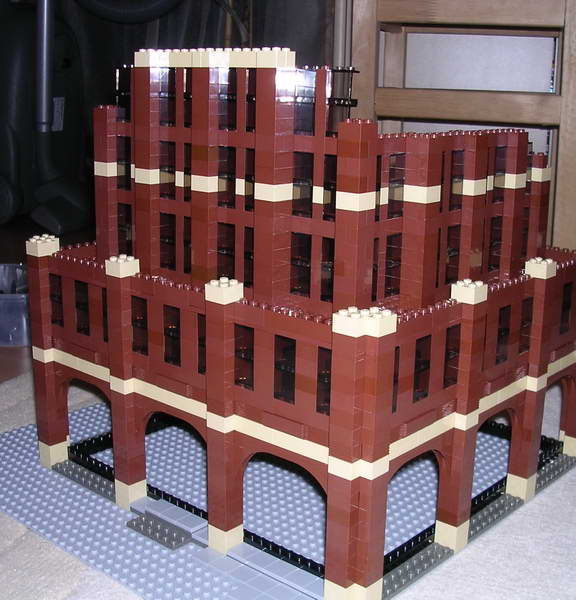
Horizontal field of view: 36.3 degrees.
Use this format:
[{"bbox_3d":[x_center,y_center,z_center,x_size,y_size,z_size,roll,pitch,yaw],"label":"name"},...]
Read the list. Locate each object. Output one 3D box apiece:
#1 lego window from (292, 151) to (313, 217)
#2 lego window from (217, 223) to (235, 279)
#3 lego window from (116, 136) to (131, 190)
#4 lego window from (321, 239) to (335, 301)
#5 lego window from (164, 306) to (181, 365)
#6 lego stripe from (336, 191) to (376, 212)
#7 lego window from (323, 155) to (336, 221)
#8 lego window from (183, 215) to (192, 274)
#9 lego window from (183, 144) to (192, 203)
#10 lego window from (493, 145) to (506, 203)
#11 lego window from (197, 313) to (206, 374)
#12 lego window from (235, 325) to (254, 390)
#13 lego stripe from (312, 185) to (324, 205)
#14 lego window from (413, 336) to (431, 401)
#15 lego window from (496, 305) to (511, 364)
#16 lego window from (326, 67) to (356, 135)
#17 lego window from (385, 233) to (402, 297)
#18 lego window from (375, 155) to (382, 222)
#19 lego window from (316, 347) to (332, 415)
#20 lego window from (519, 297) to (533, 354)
[{"bbox_3d":[0.011,-0.069,0.524,0.016,0.038,0.007,13,18,40],"label":"lego window"},{"bbox_3d":[-0.037,-0.030,0.566,0.016,0.038,0.007,13,18,40],"label":"lego window"},{"bbox_3d":[-0.115,-0.098,0.631,0.016,0.038,0.007,13,18,40],"label":"lego window"},{"bbox_3d":[0.029,-0.018,0.521,0.016,0.038,0.008,13,19,40],"label":"lego window"},{"bbox_3d":[-0.071,0.022,0.566,0.016,0.038,0.008,13,19,40],"label":"lego window"},{"bbox_3d":[0.038,-0.057,0.497,0.016,0.010,0.016,13,19,40],"label":"lego stripe"},{"bbox_3d":[0.029,-0.064,0.509,0.016,0.038,0.008,13,19,40],"label":"lego window"},{"bbox_3d":[-0.061,-0.036,0.586,0.016,0.038,0.007,13,18,40],"label":"lego window"},{"bbox_3d":[-0.060,-0.083,0.575,0.016,0.038,0.008,13,19,40],"label":"lego window"},{"bbox_3d":[0.142,-0.086,0.604,0.008,0.038,0.016,13,19,40],"label":"lego window"},{"bbox_3d":[-0.047,0.028,0.545,0.016,0.038,0.008,13,19,40],"label":"lego window"},{"bbox_3d":[-0.023,0.033,0.525,0.016,0.038,0.008,13,19,40],"label":"lego window"},{"bbox_3d":[0.020,-0.062,0.518,0.008,0.010,0.008,13,19,40],"label":"lego stripe"},{"bbox_3d":[0.074,0.039,0.509,0.008,0.038,0.016,13,19,40],"label":"lego window"},{"bbox_3d":[0.138,0.023,0.579,0.008,0.038,0.016,13,19,40],"label":"lego window"},{"bbox_3d":[0.030,-0.111,0.497,0.016,0.038,0.008,13,19,40],"label":"lego window"},{"bbox_3d":[0.061,-0.022,0.539,0.008,0.038,0.016,13,19,40],"label":"lego window"},{"bbox_3d":[0.047,-0.064,0.509,0.007,0.038,0.016,13,18,40],"label":"lego window"},{"bbox_3d":[0.025,0.044,0.484,0.016,0.038,0.008,13,19,40],"label":"lego window"},{"bbox_3d":[0.160,0.017,0.601,0.007,0.038,0.016,13,18,40],"label":"lego window"}]

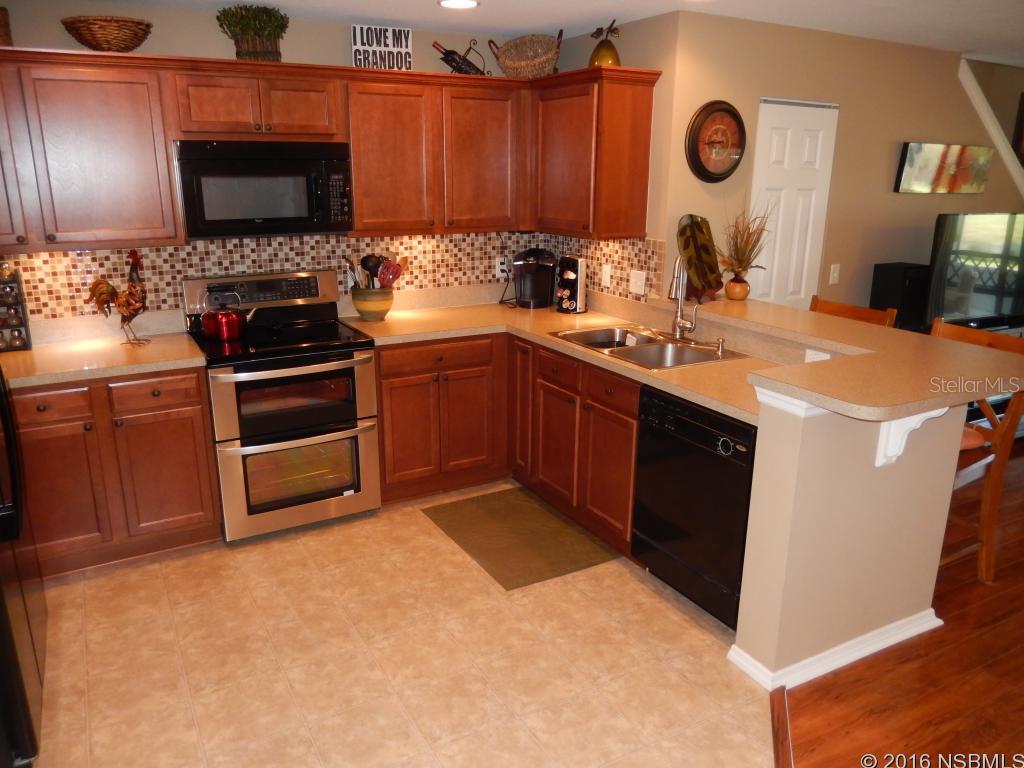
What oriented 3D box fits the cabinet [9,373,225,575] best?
[{"bbox_3d":[-1.876,0.321,3.455,0.844,0.880,0.633,-9,18,-29],"label":"cabinet"}]

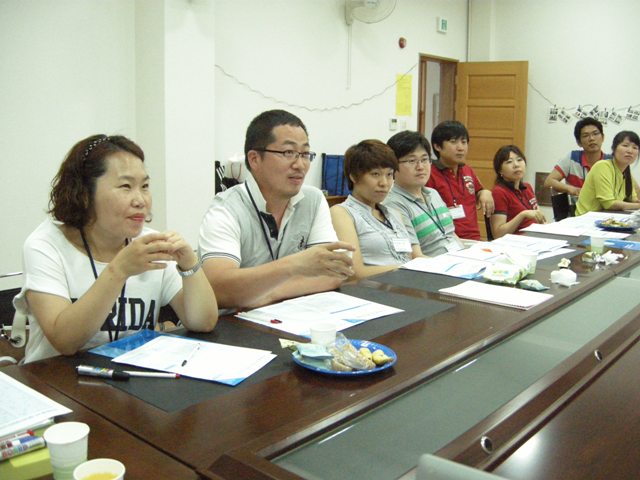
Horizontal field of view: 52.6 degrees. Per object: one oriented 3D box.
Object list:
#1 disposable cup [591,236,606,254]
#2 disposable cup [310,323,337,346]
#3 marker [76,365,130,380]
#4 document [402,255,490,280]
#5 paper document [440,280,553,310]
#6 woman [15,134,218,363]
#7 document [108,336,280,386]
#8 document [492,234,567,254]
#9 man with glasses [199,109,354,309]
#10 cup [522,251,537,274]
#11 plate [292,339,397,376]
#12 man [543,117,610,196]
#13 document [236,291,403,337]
[{"bbox_3d":[1.287,0.033,3.010,0.070,0.075,0.070,9,12,38],"label":"disposable cup"},{"bbox_3d":[0.007,0.235,1.495,0.064,0.072,0.064,1,10,0],"label":"disposable cup"},{"bbox_3d":[-0.453,0.280,1.352,0.130,0.020,0.020,2,10,10],"label":"marker"},{"bbox_3d":[0.575,0.100,2.665,0.300,0.010,0.360,9,12,38],"label":"document"},{"bbox_3d":[0.575,0.176,2.108,0.312,0.010,0.215,10,13,42],"label":"paper document"},{"bbox_3d":[-0.532,0.333,1.717,0.500,1.250,0.720,-7,13,-43],"label":"woman"},{"bbox_3d":[-0.286,0.272,1.483,0.310,0.005,0.210,5,10,23],"label":"document"},{"bbox_3d":[1.058,0.010,3.301,0.300,0.010,0.400,9,12,38],"label":"document"},{"bbox_3d":[-0.192,0.244,2.108,0.560,1.320,0.780,-6,13,-41],"label":"man with glasses"},{"bbox_3d":[0.796,0.090,2.455,0.063,0.072,0.063,1,10,0],"label":"cup"},{"bbox_3d":[0.057,0.270,1.476,0.240,0.022,0.240,1,10,0],"label":"plate"},{"bbox_3d":[1.873,-0.155,4.634,0.550,1.410,0.750,5,10,17],"label":"man"},{"bbox_3d":[0.011,0.209,1.903,0.295,0.010,0.420,9,12,38],"label":"document"}]

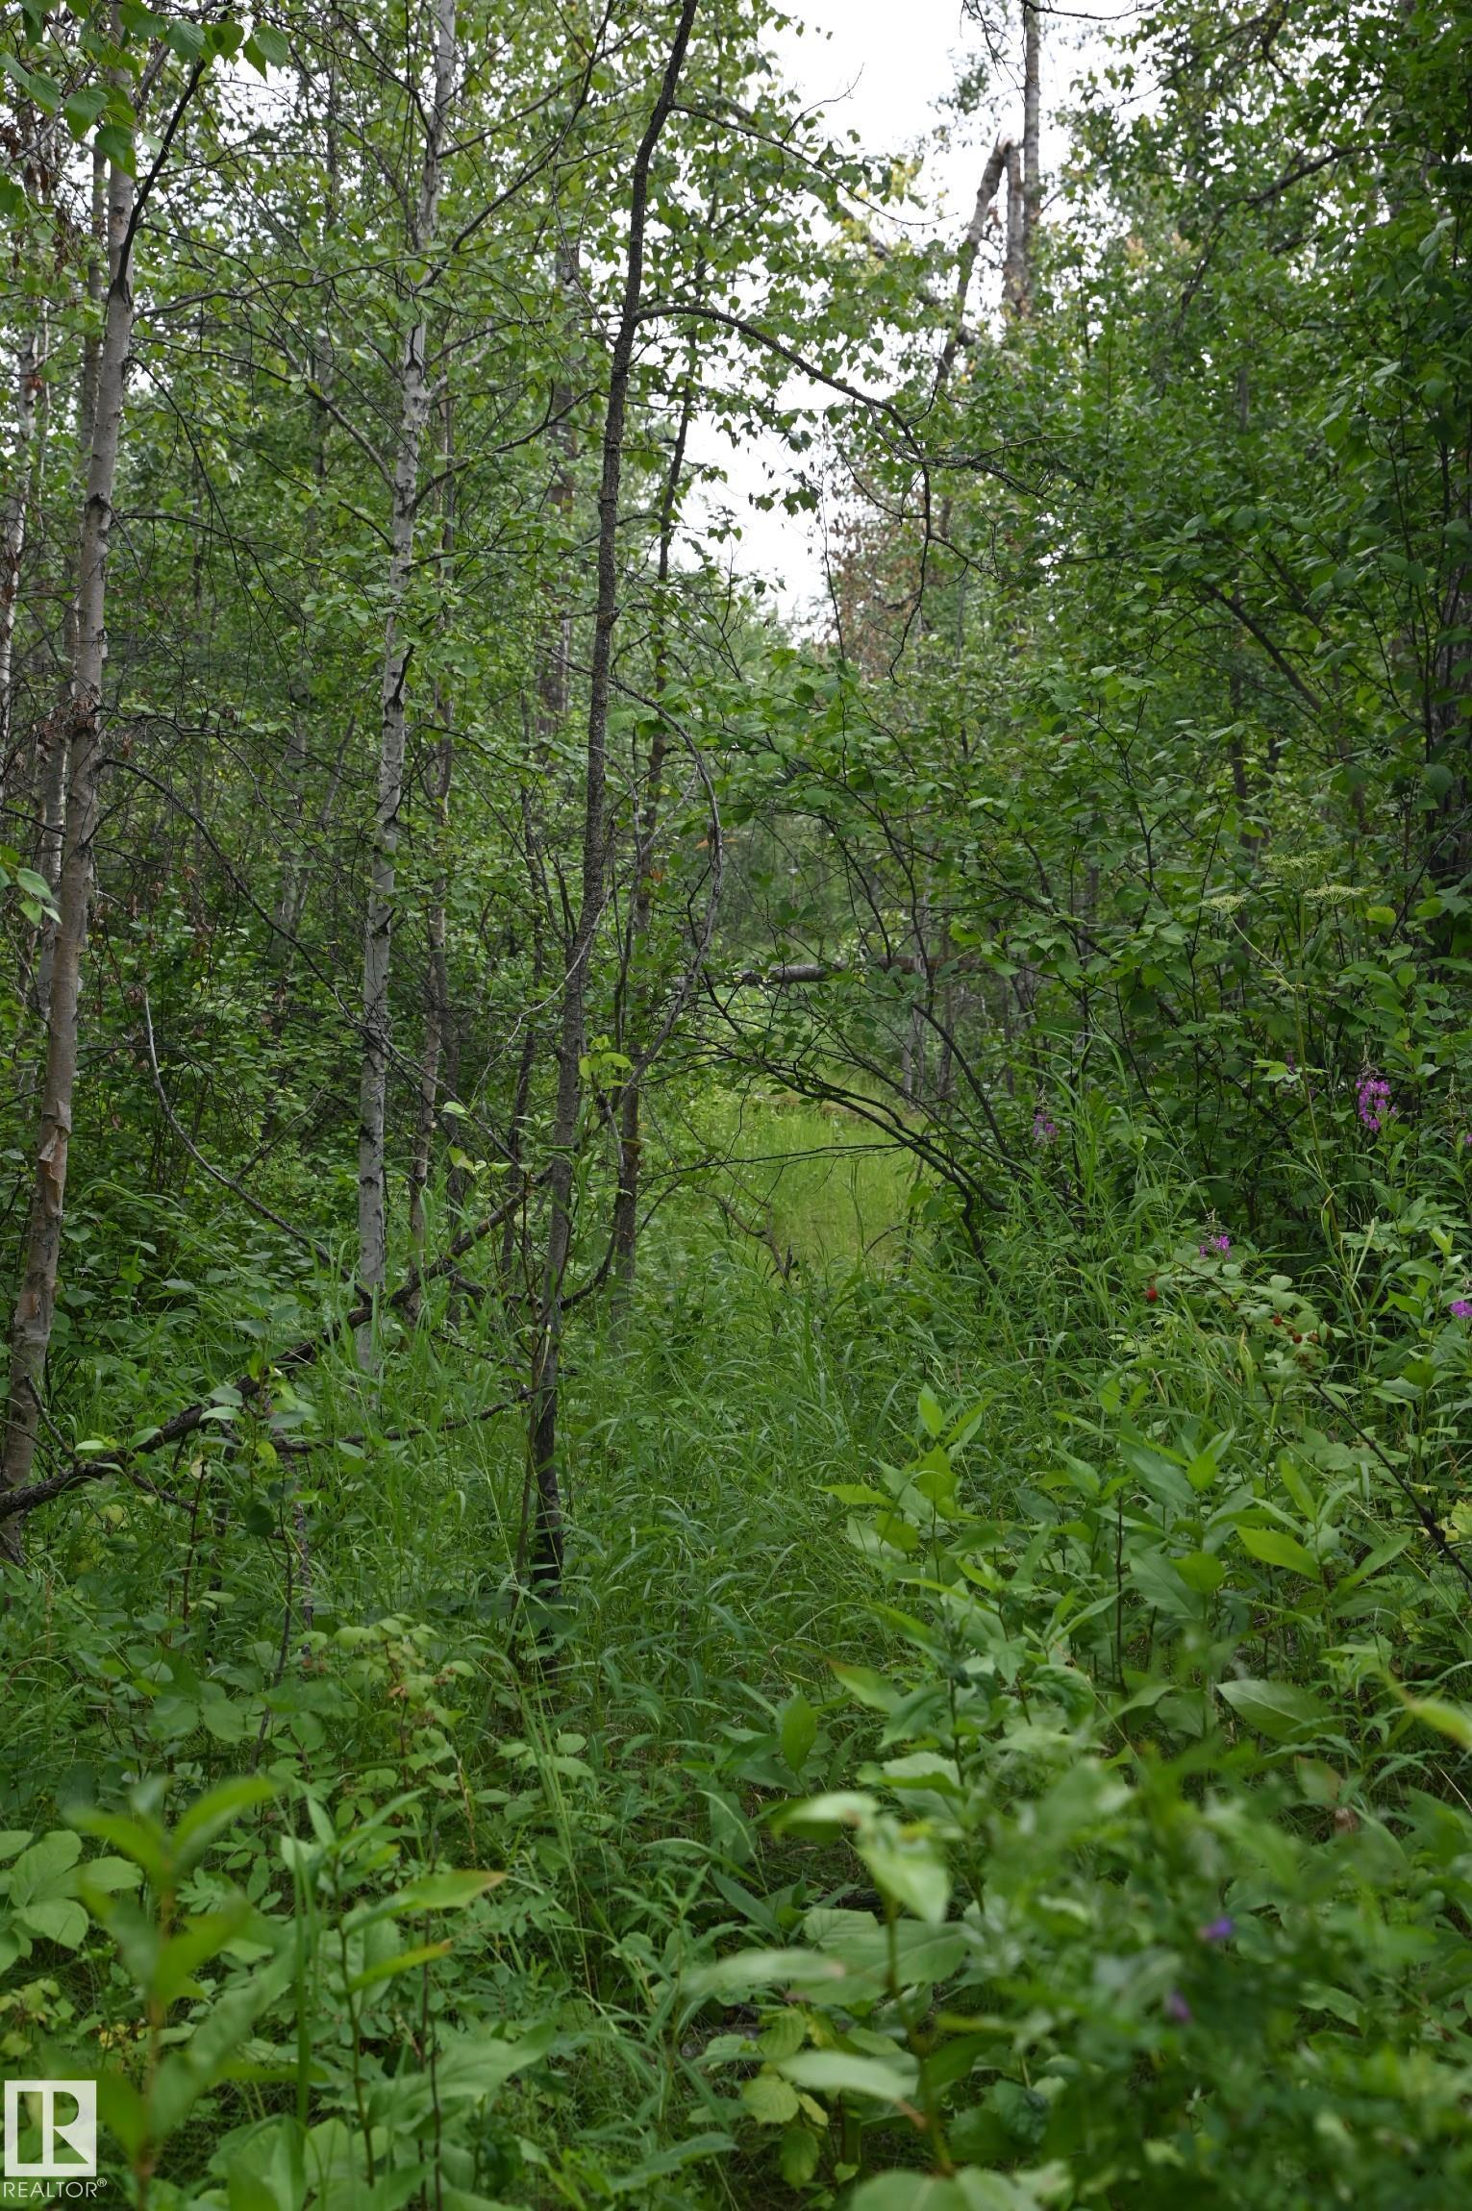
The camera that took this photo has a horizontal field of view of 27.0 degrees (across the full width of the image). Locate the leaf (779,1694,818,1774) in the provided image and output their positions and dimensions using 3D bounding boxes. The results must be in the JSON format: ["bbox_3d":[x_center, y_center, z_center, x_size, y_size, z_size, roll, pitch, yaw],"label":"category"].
[{"bbox_3d":[0.068,0.685,3.350,0.042,0.087,0.025,0,3,0],"label":"leaf"}]

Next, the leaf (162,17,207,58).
[{"bbox_3d":[-0.664,-1.287,3.700,0.052,0.050,0.022,0,3,-6],"label":"leaf"}]

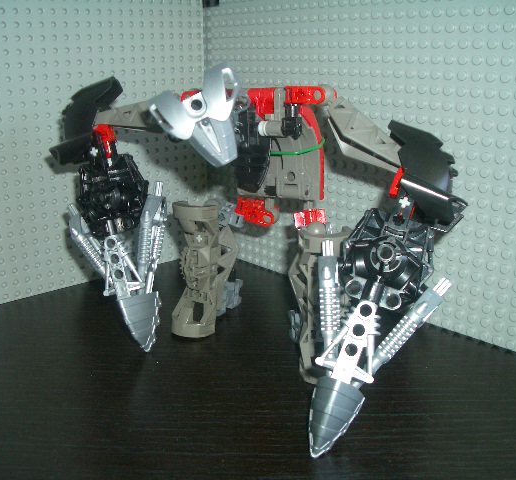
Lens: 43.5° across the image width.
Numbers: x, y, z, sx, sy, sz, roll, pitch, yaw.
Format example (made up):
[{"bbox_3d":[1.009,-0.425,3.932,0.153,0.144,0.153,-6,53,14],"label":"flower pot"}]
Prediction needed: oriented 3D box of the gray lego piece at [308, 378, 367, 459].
[{"bbox_3d":[0.030,0.068,0.250,0.019,0.031,0.015,20,14,4],"label":"gray lego piece"}]

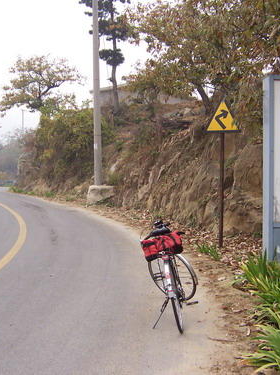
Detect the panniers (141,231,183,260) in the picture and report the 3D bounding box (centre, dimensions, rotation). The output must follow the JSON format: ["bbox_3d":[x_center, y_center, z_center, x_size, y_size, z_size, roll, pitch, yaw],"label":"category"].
[{"bbox_3d":[0.206,0.552,4.500,0.360,0.190,0.300,-13,1,5],"label":"panniers"}]

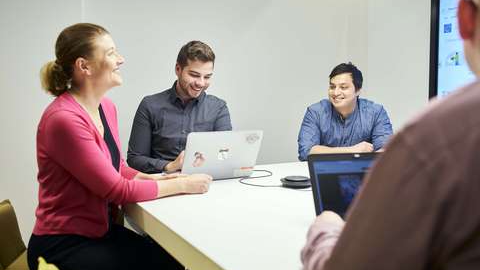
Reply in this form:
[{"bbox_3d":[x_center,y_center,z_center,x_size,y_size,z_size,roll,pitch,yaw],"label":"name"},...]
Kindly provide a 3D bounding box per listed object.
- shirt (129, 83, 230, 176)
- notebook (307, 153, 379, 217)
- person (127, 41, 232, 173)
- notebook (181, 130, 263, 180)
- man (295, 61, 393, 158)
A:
[{"bbox_3d":[-0.280,0.041,2.189,0.510,0.580,0.420,-1,4,-18],"label":"shirt"},{"bbox_3d":[0.402,0.172,1.350,0.320,0.195,0.320,0,4,-11],"label":"notebook"},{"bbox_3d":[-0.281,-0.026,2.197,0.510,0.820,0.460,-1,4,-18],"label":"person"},{"bbox_3d":[-0.128,0.083,2.048,0.337,0.221,0.330,-1,4,-27],"label":"notebook"},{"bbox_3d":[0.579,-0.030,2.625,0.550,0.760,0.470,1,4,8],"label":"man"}]

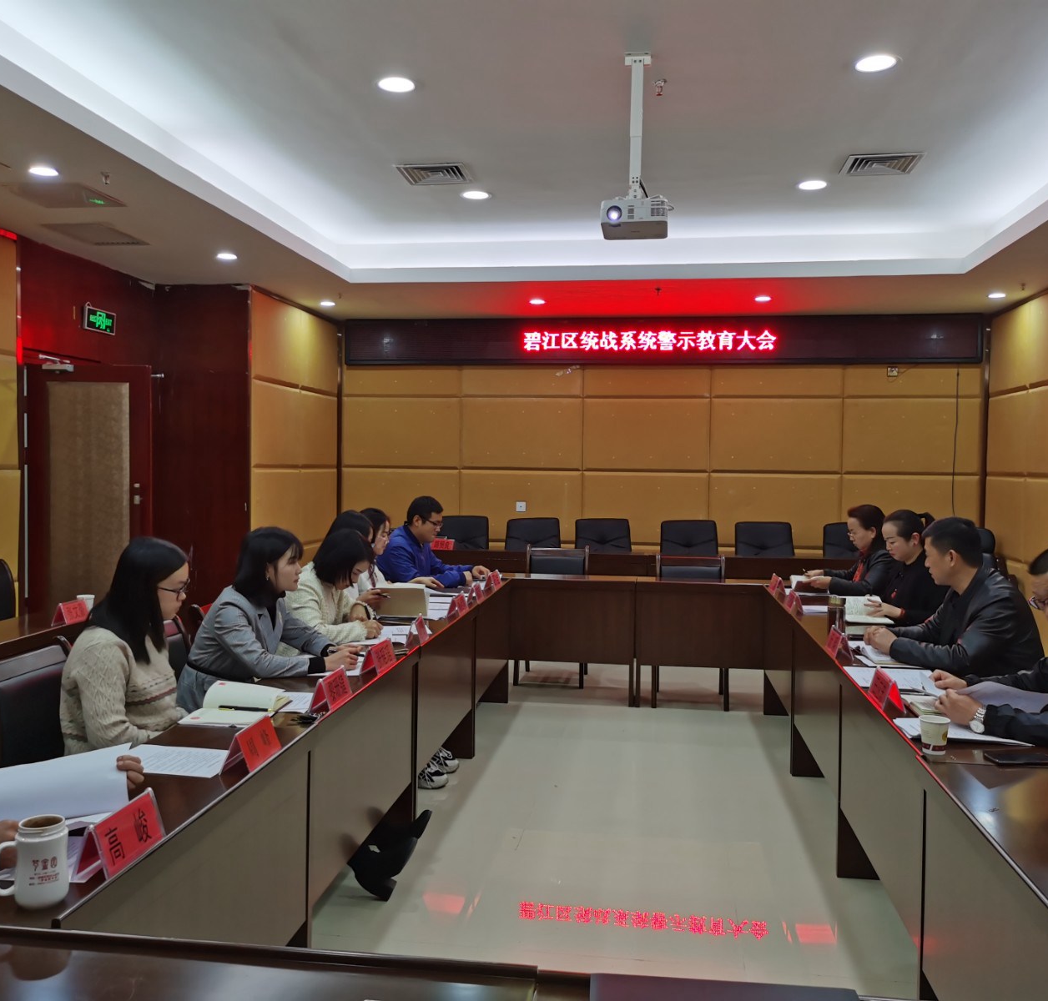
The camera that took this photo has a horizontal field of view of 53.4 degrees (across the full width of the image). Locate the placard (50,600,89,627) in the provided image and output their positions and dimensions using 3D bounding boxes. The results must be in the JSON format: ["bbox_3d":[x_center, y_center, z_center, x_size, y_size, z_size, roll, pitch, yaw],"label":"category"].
[{"bbox_3d":[-1.930,0.473,4.450,0.065,0.092,0.205,1,2,7],"label":"placard"}]

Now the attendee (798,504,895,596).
[{"bbox_3d":[1.809,0.641,5.665,0.700,1.235,0.500,1,2,2],"label":"attendee"}]

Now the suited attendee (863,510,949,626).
[{"bbox_3d":[1.815,0.670,4.781,0.640,1.240,0.480,1,2,-1],"label":"suited attendee"}]

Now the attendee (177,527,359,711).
[{"bbox_3d":[-0.828,0.698,3.518,0.800,1.220,0.500,1,2,7],"label":"attendee"}]

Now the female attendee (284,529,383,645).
[{"bbox_3d":[-0.701,0.696,4.083,0.680,1.180,0.500,1,2,16],"label":"female attendee"}]

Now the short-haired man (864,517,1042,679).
[{"bbox_3d":[1.561,0.693,3.722,0.750,1.260,0.550,1,2,8],"label":"short-haired man"}]

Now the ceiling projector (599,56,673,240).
[{"bbox_3d":[0.438,-1.404,4.104,0.285,0.670,0.260,1,2,8],"label":"ceiling projector"}]

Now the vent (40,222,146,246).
[{"bbox_3d":[-2.460,-1.549,6.016,0.390,0.040,0.560,1,2,7],"label":"vent"}]

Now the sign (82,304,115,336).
[{"bbox_3d":[-2.755,-1.162,6.762,0.025,0.148,0.355,1,2,8],"label":"sign"}]

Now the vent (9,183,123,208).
[{"bbox_3d":[-2.245,-1.470,5.053,0.430,0.030,0.430,1,2,8],"label":"vent"}]

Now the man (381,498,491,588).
[{"bbox_3d":[-0.515,0.601,5.862,0.750,1.250,0.550,1,2,13],"label":"man"}]

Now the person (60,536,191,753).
[{"bbox_3d":[-0.981,0.712,2.721,0.660,1.240,0.480,1,2,7],"label":"person"}]

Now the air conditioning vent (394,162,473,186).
[{"bbox_3d":[-0.501,-1.864,5.912,0.390,0.040,0.390,1,2,7],"label":"air conditioning vent"}]

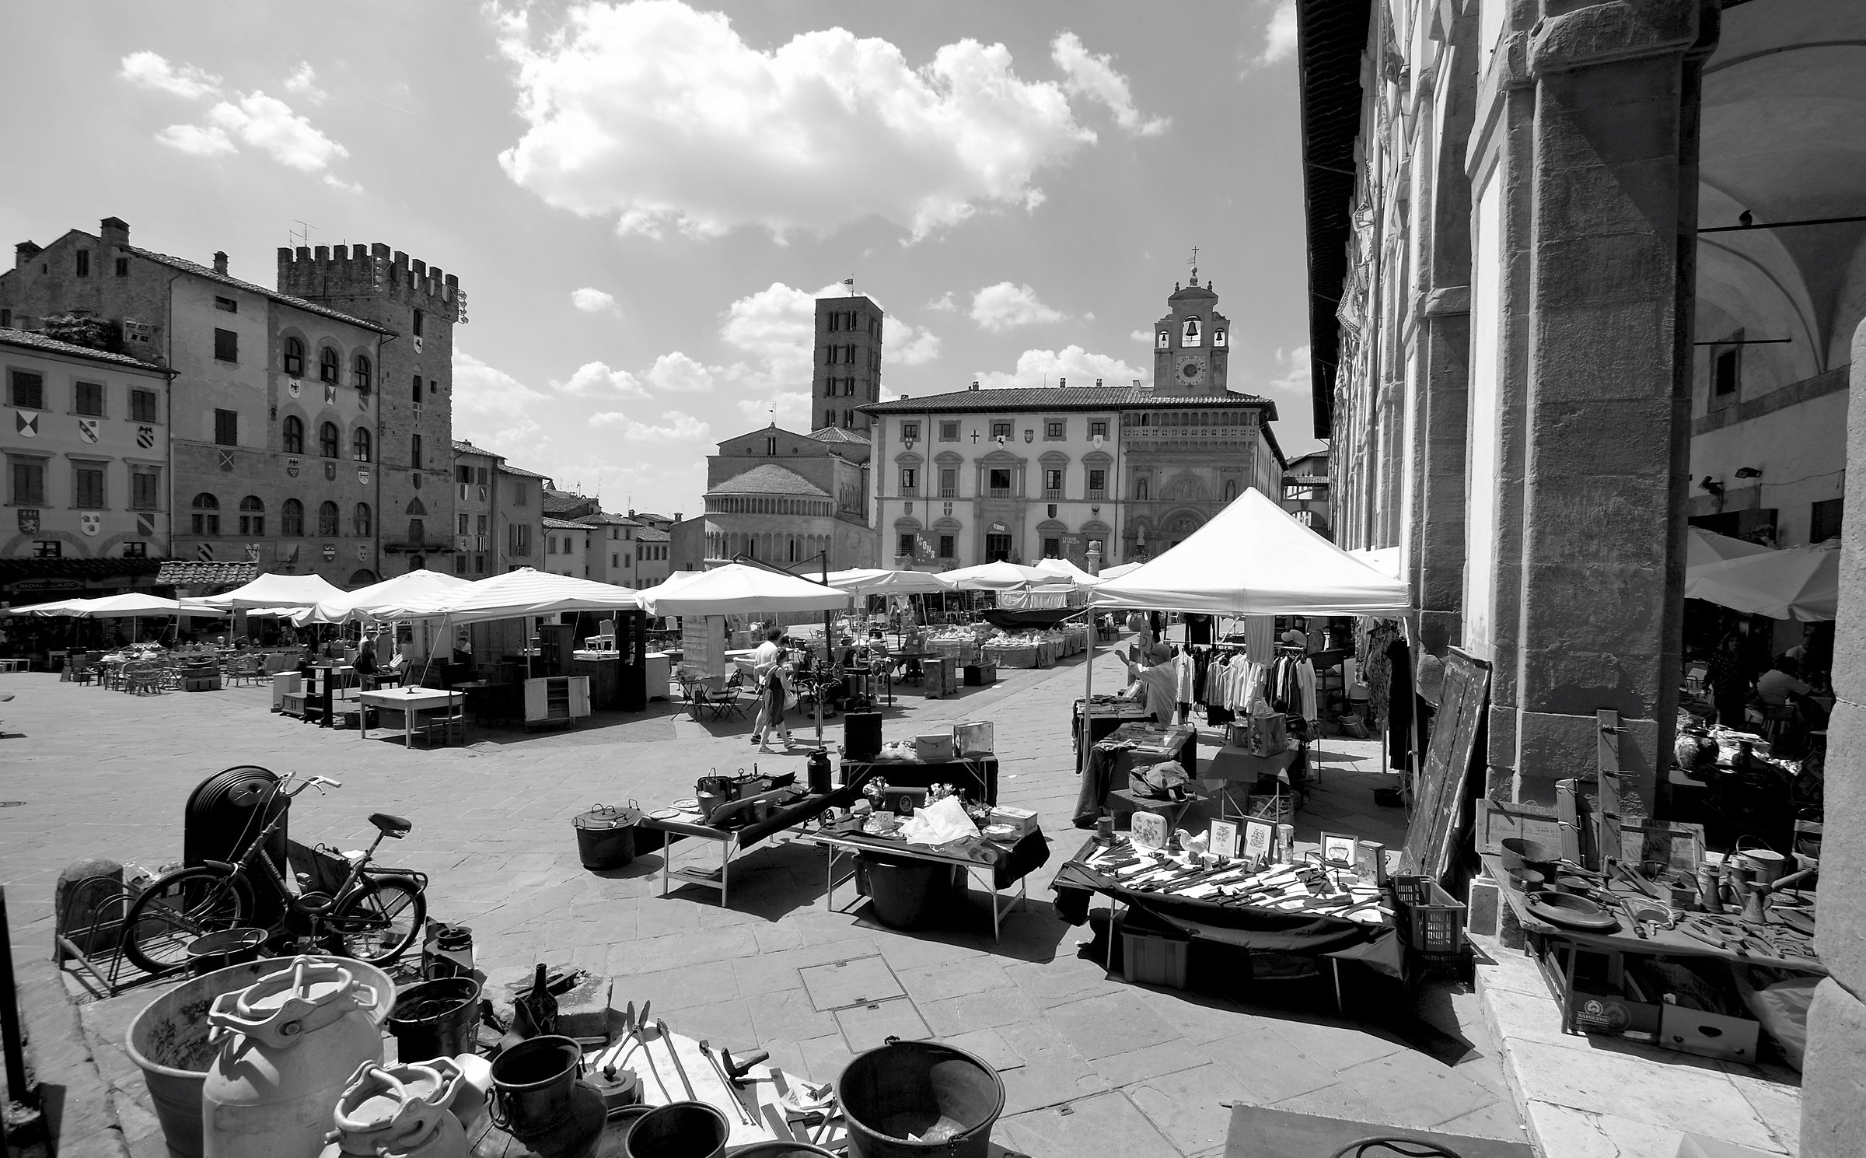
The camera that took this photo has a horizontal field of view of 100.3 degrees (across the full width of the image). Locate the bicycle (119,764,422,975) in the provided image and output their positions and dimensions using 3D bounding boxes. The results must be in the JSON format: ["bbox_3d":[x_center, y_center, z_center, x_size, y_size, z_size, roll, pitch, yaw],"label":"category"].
[{"bbox_3d":[-3.633,1.739,4.521,0.550,1.020,1.500,2,-15,30],"label":"bicycle"}]

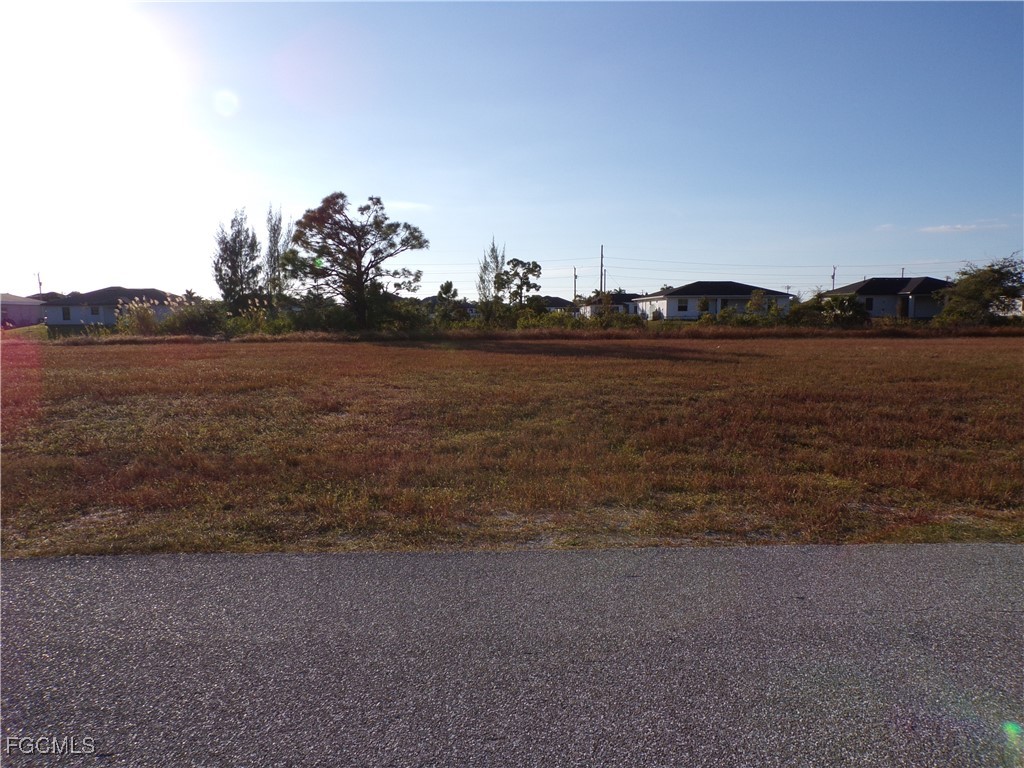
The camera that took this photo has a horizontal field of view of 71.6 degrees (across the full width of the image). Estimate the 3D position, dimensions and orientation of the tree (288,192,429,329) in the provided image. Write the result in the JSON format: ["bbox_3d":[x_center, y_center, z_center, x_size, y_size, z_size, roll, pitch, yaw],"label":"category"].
[{"bbox_3d":[-11.458,-8.920,53.000,10.400,10.700,9.200,0,6,0],"label":"tree"}]

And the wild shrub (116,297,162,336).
[{"bbox_3d":[-25.582,-4.543,48.500,3.100,2.600,2.600,0,6,0],"label":"wild shrub"}]

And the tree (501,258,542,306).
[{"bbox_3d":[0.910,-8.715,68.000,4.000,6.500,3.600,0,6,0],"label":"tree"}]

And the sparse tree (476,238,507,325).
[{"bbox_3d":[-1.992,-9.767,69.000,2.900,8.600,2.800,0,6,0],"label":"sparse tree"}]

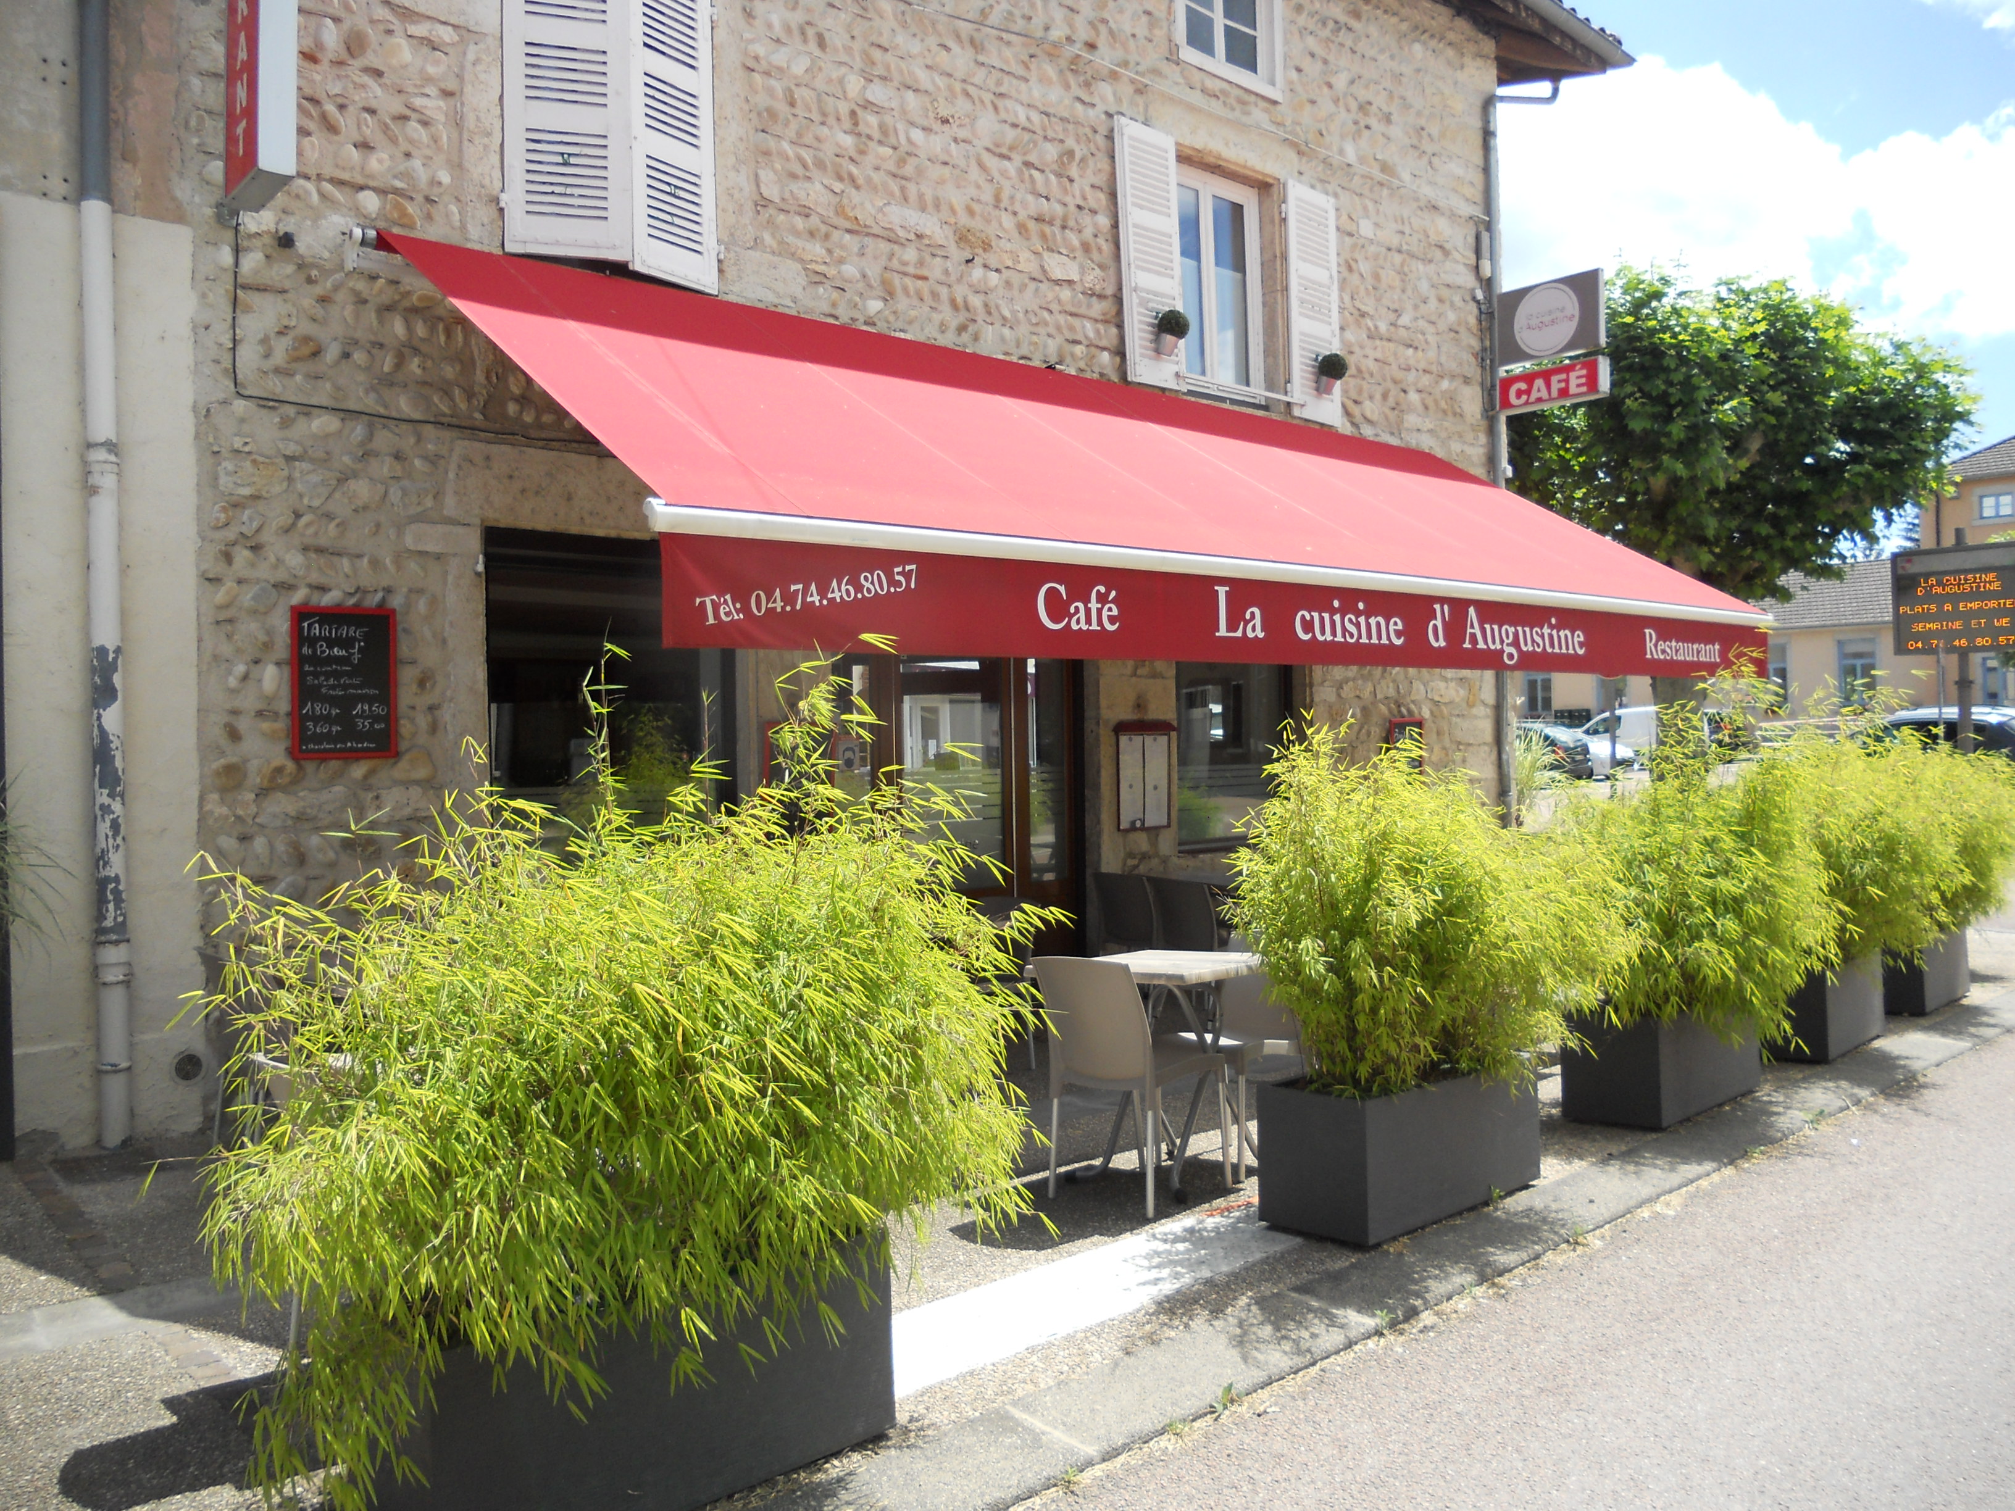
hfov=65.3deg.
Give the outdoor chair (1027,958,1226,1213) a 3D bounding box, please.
[{"bbox_3d":[0.433,1.072,5.321,0.460,0.820,0.560,-1,0,41],"label":"outdoor chair"}]

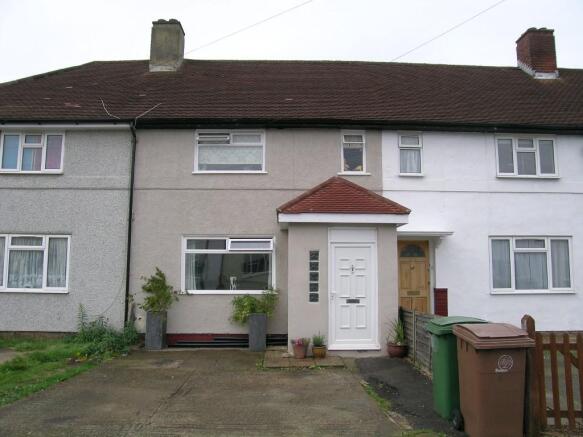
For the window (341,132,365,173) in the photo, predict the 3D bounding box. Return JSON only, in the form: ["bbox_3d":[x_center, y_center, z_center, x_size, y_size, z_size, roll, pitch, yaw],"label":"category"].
[{"bbox_3d":[1.410,-1.476,10.742,0.558,0.964,0.100,0,-7,-2],"label":"window"}]

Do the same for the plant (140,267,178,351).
[{"bbox_3d":[-2.728,1.851,9.745,0.781,1.708,0.560,0,-6,-1],"label":"plant"}]

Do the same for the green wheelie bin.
[{"bbox_3d":[2.043,1.744,5.660,0.740,1.080,0.590,0,-6,-1],"label":"green wheelie bin"}]

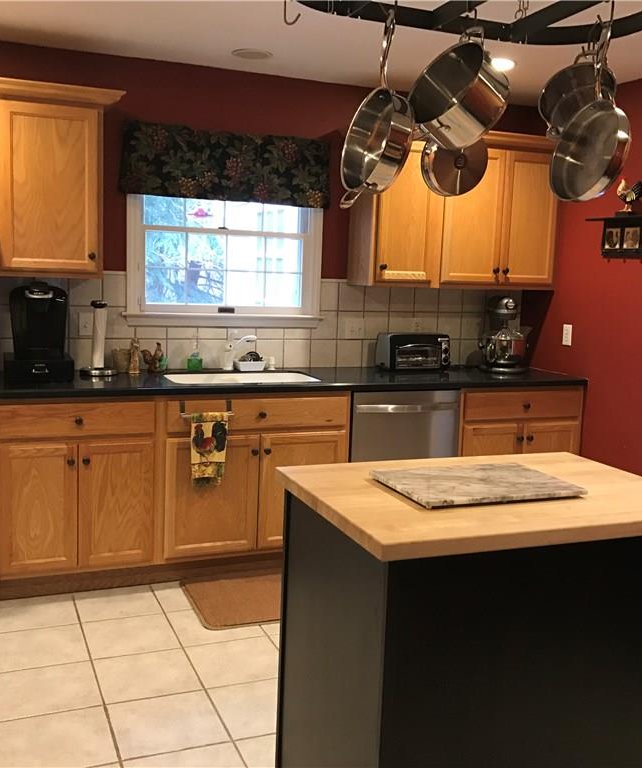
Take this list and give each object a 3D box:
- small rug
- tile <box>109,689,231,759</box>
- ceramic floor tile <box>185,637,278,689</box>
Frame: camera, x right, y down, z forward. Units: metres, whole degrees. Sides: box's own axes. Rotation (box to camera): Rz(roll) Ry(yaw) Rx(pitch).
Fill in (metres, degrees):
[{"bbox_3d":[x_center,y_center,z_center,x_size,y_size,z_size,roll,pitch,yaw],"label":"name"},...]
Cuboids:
[{"bbox_3d":[-0.161,0.934,3.699,0.840,0.010,0.556,-1,8,-22],"label":"small rug"},{"bbox_3d":[-0.483,1.070,2.610,0.331,0.010,0.331,-1,8,-22],"label":"tile"},{"bbox_3d":[-0.305,1.026,3.059,0.330,0.010,0.330,-1,8,-23],"label":"ceramic floor tile"}]

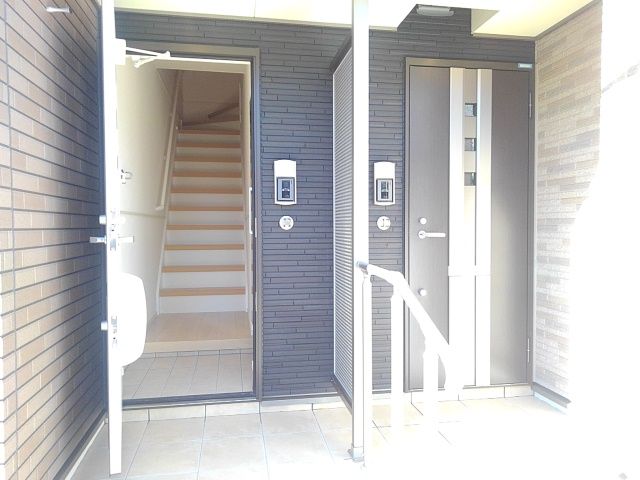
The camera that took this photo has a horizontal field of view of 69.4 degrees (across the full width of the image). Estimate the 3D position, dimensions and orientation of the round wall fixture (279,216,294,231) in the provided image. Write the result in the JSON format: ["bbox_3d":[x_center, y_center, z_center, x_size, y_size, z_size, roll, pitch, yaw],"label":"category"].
[{"bbox_3d":[-0.186,-0.095,2.630,0.083,0.083,0.030,-1,2,-10],"label":"round wall fixture"}]

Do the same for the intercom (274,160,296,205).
[{"bbox_3d":[-0.192,-0.320,2.584,0.125,0.255,0.040,0,1,-10],"label":"intercom"}]

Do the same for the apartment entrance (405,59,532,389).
[{"bbox_3d":[0.922,-0.076,2.860,0.845,1.990,0.100,0,1,-10],"label":"apartment entrance"}]

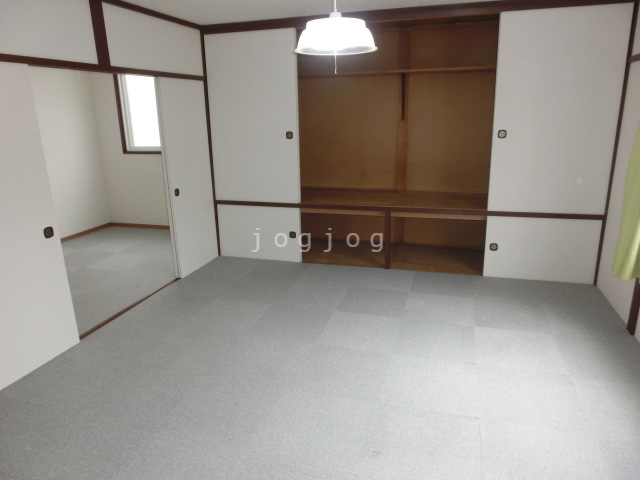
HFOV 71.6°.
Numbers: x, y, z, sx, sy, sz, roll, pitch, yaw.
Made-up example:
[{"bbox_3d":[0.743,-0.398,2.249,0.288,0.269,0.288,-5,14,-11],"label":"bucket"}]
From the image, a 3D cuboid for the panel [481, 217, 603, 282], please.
[{"bbox_3d":[1.883,0.078,3.818,0.872,0.557,0.030,3,17,16],"label":"panel"}]

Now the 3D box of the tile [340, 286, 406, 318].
[{"bbox_3d":[0.435,0.502,3.562,0.500,0.010,0.500,4,17,16],"label":"tile"}]

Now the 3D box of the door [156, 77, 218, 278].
[{"bbox_3d":[-1.234,-0.587,4.240,0.040,1.770,0.710,4,17,16],"label":"door"}]

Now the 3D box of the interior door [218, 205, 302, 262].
[{"bbox_3d":[-0.622,-0.073,4.604,0.925,0.572,0.035,3,17,16],"label":"interior door"}]

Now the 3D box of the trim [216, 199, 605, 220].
[{"bbox_3d":[0.613,-0.284,4.093,3.521,0.043,0.050,3,17,16],"label":"trim"}]

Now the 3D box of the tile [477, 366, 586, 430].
[{"bbox_3d":[1.109,0.837,2.365,0.500,0.010,0.500,4,17,16],"label":"tile"}]

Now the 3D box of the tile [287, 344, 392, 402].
[{"bbox_3d":[0.134,0.750,2.584,0.500,0.010,0.500,3,17,16],"label":"tile"}]

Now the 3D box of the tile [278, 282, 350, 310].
[{"bbox_3d":[-0.044,0.472,3.702,0.500,0.010,0.500,4,17,16],"label":"tile"}]

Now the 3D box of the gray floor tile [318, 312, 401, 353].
[{"bbox_3d":[0.293,0.639,3.103,0.500,0.010,0.500,4,17,16],"label":"gray floor tile"}]

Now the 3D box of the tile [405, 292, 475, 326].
[{"bbox_3d":[0.914,0.532,3.423,0.500,0.010,0.500,4,17,16],"label":"tile"}]

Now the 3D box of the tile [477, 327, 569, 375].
[{"bbox_3d":[1.229,0.674,2.768,0.500,0.010,0.500,3,17,16],"label":"tile"}]

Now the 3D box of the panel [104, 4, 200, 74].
[{"bbox_3d":[-1.325,-1.611,3.685,0.030,0.420,1.250,4,17,16],"label":"panel"}]

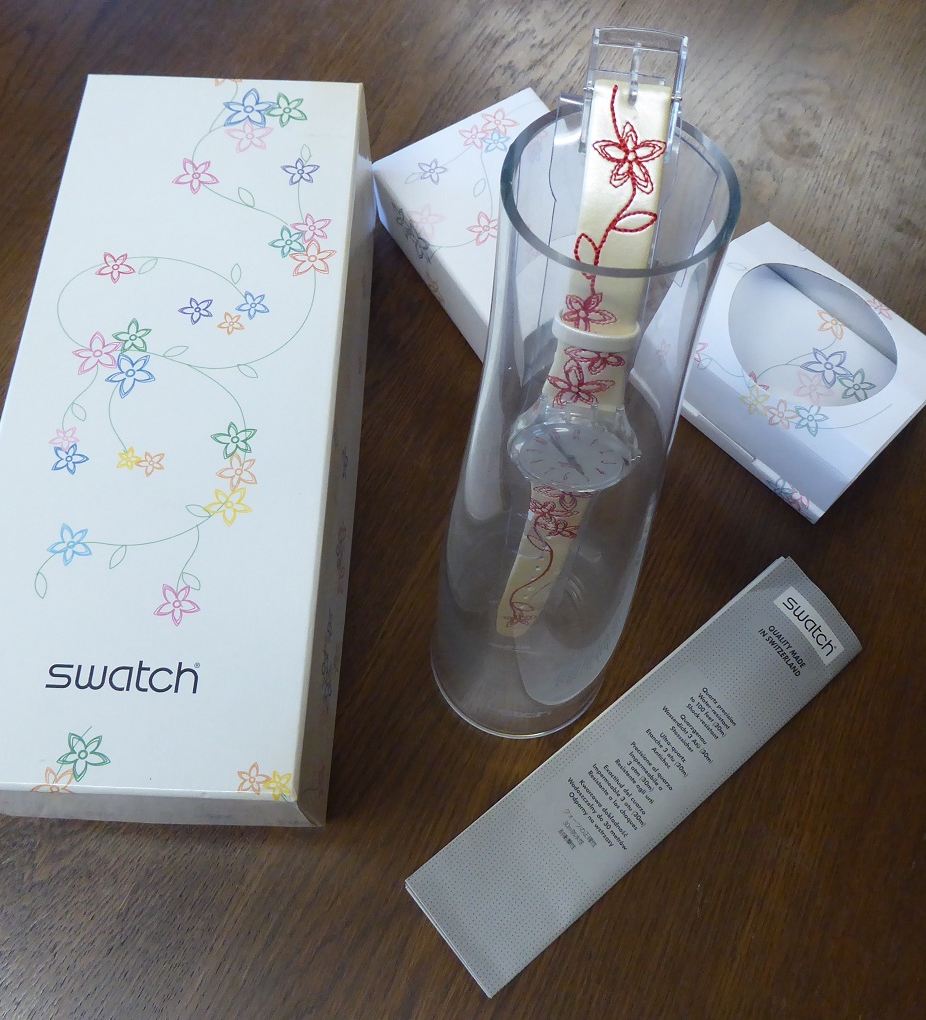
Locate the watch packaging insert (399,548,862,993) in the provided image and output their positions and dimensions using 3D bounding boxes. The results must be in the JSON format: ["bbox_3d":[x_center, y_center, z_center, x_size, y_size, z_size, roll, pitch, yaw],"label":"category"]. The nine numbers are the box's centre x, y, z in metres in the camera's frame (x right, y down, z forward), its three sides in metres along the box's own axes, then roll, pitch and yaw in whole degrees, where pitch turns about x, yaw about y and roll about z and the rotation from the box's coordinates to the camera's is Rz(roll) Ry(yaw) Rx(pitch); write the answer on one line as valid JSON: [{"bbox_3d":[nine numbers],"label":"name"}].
[{"bbox_3d":[0.067,0.089,0.354,0.188,0.006,0.043,-37,71,-15],"label":"watch packaging insert"}]

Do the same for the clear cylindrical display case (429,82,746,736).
[{"bbox_3d":[0.025,-0.004,0.279,0.061,0.220,0.061,12,59,5],"label":"clear cylindrical display case"}]

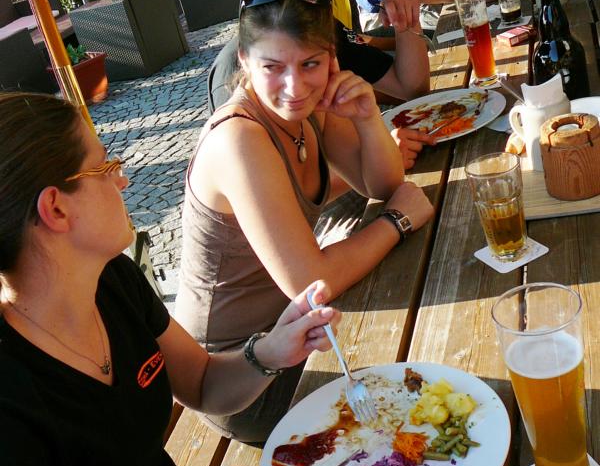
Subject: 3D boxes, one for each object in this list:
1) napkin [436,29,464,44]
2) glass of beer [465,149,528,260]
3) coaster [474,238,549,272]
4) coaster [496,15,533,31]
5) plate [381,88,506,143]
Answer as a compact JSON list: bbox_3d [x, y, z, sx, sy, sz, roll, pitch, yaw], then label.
[{"bbox_3d":[0.509,-0.618,2.504,0.162,0.006,0.086,-14,26,6],"label":"napkin"},{"bbox_3d":[0.319,-0.037,1.277,0.083,0.163,0.083,-18,25,0],"label":"glass of beer"},{"bbox_3d":[0.349,0.031,1.335,0.093,0.002,0.093,-24,27,-14],"label":"coaster"},{"bbox_3d":[0.654,-0.639,2.458,0.092,0.002,0.092,-2,30,31],"label":"coaster"},{"bbox_3d":[0.322,-0.262,1.891,0.320,0.027,0.320,-15,25,7],"label":"plate"}]

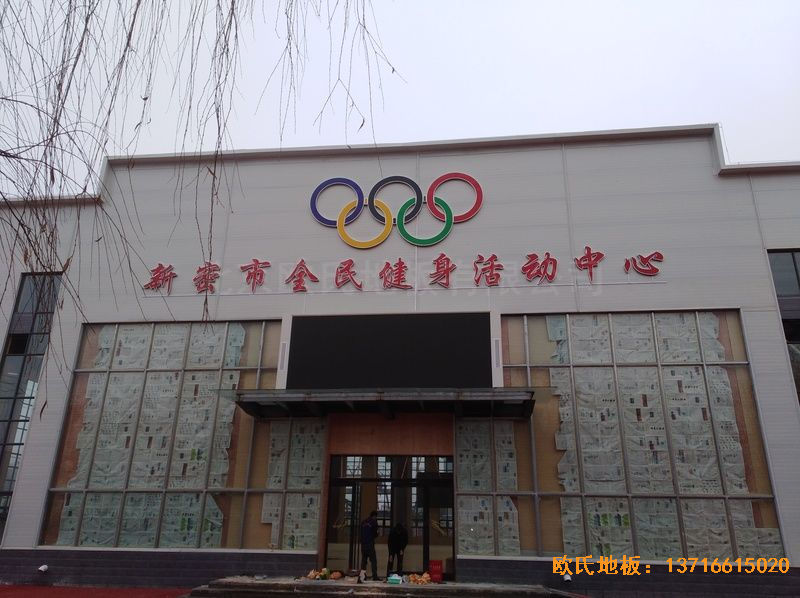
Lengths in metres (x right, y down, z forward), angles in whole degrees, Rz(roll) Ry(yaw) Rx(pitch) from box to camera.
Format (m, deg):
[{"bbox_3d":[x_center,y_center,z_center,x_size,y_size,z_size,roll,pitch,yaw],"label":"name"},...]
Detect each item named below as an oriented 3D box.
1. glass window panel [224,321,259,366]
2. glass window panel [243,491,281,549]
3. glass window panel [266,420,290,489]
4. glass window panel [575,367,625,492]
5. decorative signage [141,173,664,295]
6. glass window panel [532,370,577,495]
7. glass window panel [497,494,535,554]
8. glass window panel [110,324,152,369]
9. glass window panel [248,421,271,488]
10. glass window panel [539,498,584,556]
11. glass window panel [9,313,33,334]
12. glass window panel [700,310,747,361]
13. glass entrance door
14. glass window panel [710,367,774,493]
[{"bbox_3d":[-4.775,1.397,18.159,1.111,1.423,0.080,-1,-20,6],"label":"glass window panel"},{"bbox_3d":[-3.626,5.884,15.959,0.980,1.360,0.080,-1,-20,6],"label":"glass window panel"},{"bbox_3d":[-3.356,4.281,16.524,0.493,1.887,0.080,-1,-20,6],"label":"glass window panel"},{"bbox_3d":[5.162,3.336,15.524,1.092,3.303,0.060,-1,-20,6],"label":"glass window panel"},{"bbox_3d":[-0.209,-2.070,18.183,15.367,3.800,0.150,-1,-20,6],"label":"decorative signage"},{"bbox_3d":[4.033,3.364,15.650,1.121,3.303,0.060,-1,-20,6],"label":"glass window panel"},{"bbox_3d":[2.913,5.622,14.952,1.005,1.389,0.060,-1,-20,6],"label":"glass window panel"},{"bbox_3d":[-7.972,1.427,17.811,1.114,1.412,0.060,-1,-20,6],"label":"glass window panel"},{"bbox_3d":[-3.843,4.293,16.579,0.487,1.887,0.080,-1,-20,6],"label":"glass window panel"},{"bbox_3d":[4.181,5.841,15.486,1.114,1.394,0.080,-1,-20,6],"label":"glass window panel"},{"bbox_3d":[-12.116,0.784,19.251,0.714,0.672,0.080,-1,-20,6],"label":"glass window panel"},{"bbox_3d":[8.508,1.016,15.853,1.051,1.392,0.050,-1,-20,6],"label":"glass window panel"},{"bbox_3d":[-0.254,5.872,16.388,3.458,3.107,0.120,-1,-20,6],"label":"glass entrance door"},{"bbox_3d":[8.532,3.251,15.150,1.064,3.303,0.060,-1,-20,6],"label":"glass window panel"}]

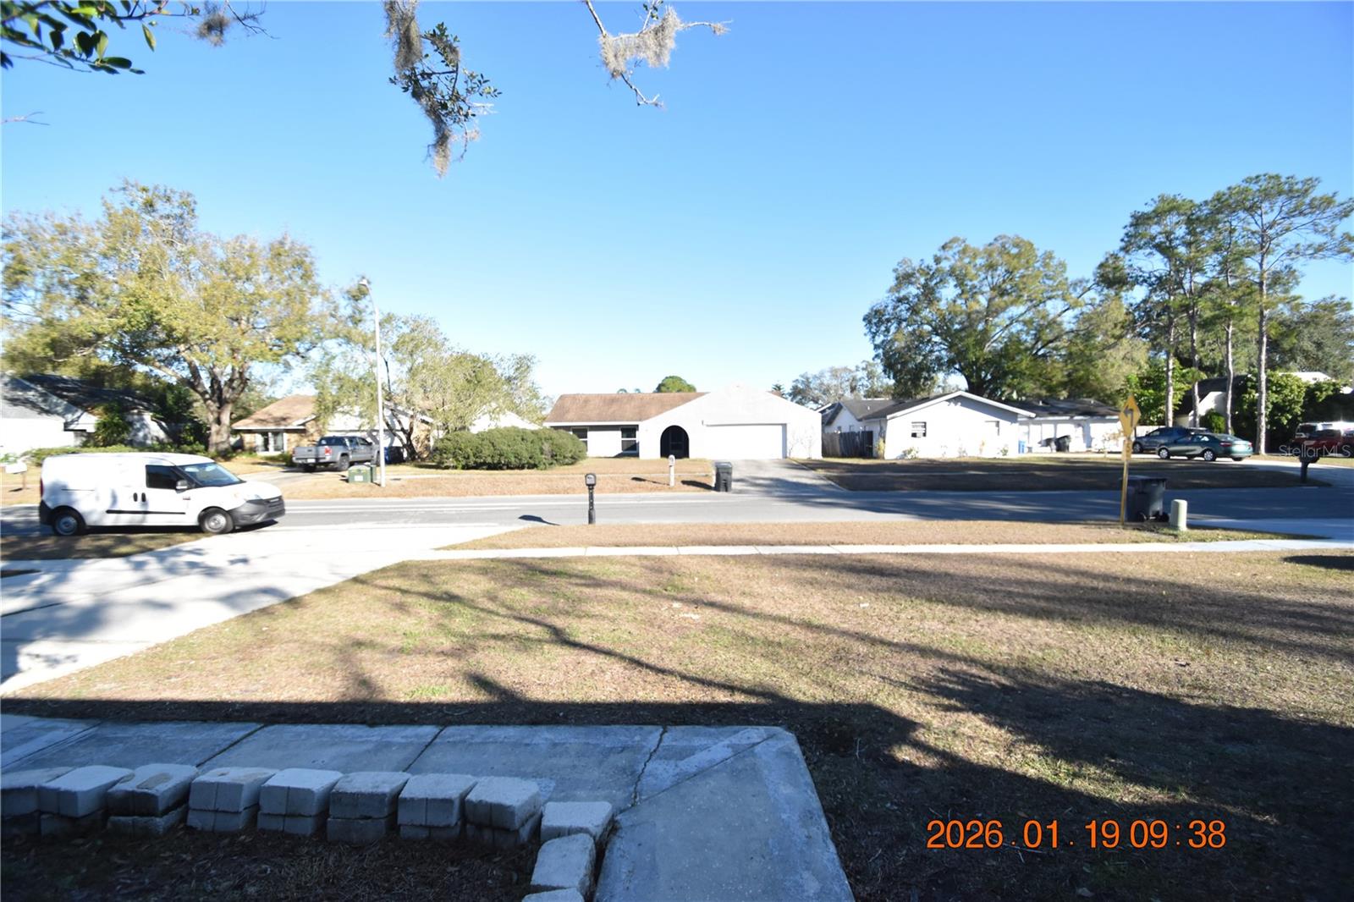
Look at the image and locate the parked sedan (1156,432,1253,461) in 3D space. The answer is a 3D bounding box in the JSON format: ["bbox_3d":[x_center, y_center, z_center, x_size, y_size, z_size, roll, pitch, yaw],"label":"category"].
[{"bbox_3d":[29.953,-0.215,32.271,1.800,1.450,4.680,-1,3,-2],"label":"parked sedan"}]

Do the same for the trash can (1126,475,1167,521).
[{"bbox_3d":[11.495,1.144,13.881,0.650,1.070,0.780,-1,3,-5],"label":"trash can"}]

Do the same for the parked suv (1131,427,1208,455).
[{"bbox_3d":[32.300,-0.656,36.800,1.900,1.740,4.750,-1,2,0],"label":"parked suv"}]

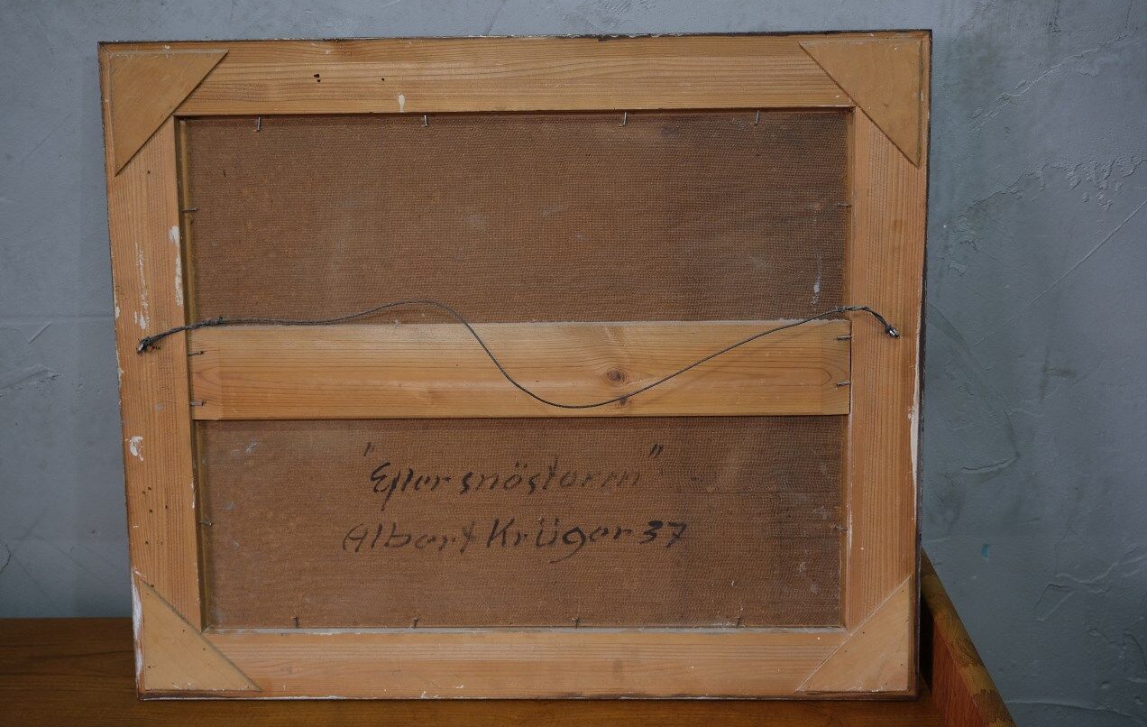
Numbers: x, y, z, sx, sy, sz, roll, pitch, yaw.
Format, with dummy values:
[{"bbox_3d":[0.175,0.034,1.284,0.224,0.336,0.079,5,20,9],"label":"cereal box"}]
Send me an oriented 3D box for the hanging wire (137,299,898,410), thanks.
[{"bbox_3d":[-0.054,-0.008,1.018,0.696,0.101,0.030,-1,6,2],"label":"hanging wire"}]

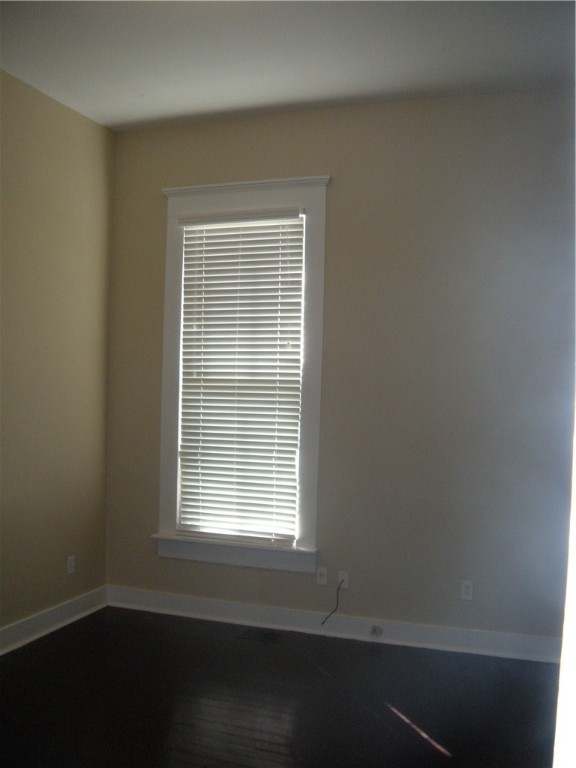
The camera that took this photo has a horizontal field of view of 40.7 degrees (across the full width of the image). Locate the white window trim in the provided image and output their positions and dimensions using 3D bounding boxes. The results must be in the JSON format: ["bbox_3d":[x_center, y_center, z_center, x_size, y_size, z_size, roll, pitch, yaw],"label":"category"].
[{"bbox_3d":[-0.333,-0.066,5.147,1.215,2.532,0.120,1,0,20],"label":"white window trim"}]

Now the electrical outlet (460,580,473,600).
[{"bbox_3d":[1.072,1.237,4.640,0.070,0.113,0.012,1,0,20],"label":"electrical outlet"}]

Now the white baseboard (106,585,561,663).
[{"bbox_3d":[0.175,1.516,4.958,3.050,0.147,0.025,1,0,20],"label":"white baseboard"}]

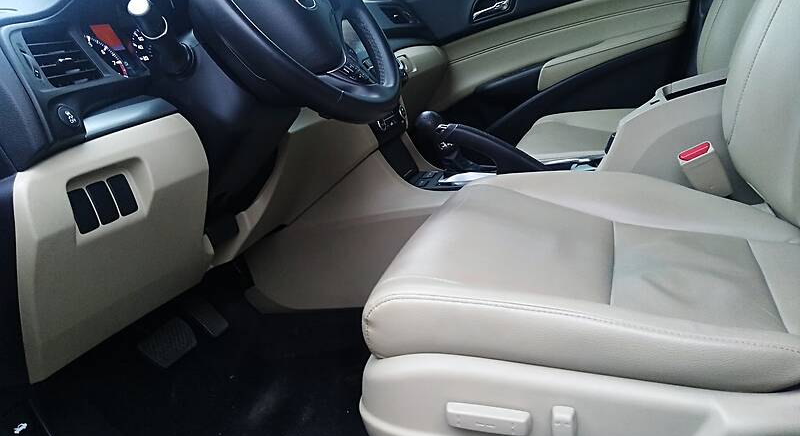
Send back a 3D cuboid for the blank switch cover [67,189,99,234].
[{"bbox_3d":[-0.317,-0.006,0.600,0.011,0.041,0.021,-6,16,25],"label":"blank switch cover"}]

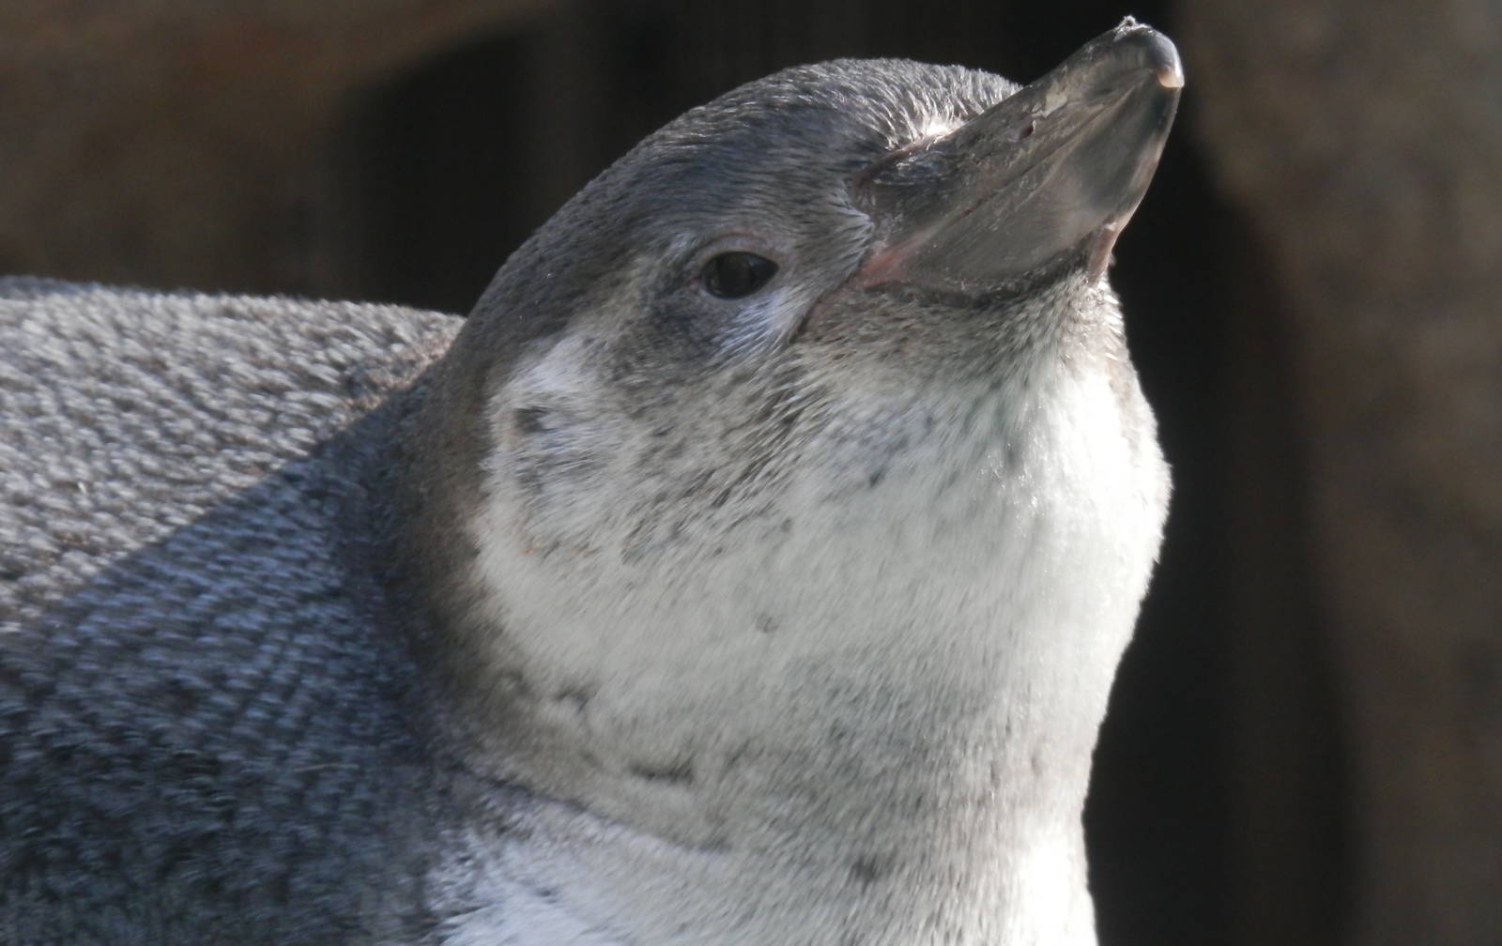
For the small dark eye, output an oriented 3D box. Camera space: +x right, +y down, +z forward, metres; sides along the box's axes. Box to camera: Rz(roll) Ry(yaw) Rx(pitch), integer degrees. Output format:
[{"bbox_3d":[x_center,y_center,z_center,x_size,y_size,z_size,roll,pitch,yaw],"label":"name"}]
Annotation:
[{"bbox_3d":[-0.002,-0.029,2.100,0.011,0.007,0.006,-12,-5,12],"label":"small dark eye"}]

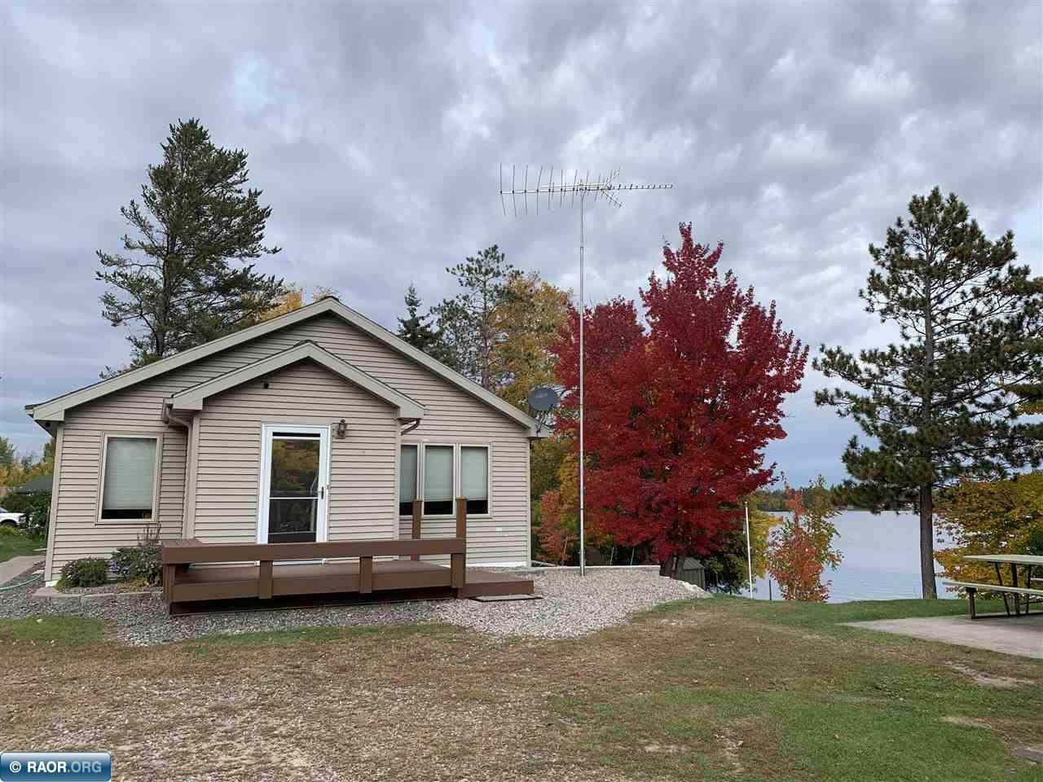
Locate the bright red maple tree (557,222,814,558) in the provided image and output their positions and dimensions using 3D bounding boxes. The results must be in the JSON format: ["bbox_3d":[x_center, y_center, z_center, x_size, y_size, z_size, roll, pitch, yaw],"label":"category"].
[{"bbox_3d":[3.946,0.100,19.515,6.409,8.872,6.000,-1,-8,11],"label":"bright red maple tree"}]

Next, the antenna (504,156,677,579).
[{"bbox_3d":[1.221,-0.433,14.673,3.360,7.620,2.580,0,-8,6],"label":"antenna"}]

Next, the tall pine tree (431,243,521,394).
[{"bbox_3d":[-2.162,-0.045,37.805,4.700,14.500,4.600,1,-7,-3],"label":"tall pine tree"}]

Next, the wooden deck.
[{"bbox_3d":[-2.447,2.233,11.249,4.920,1.365,2.150,4,-8,-24],"label":"wooden deck"}]

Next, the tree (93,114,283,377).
[{"bbox_3d":[-12.607,-2.529,29.992,6.700,16.100,6.500,3,-8,-23],"label":"tree"}]

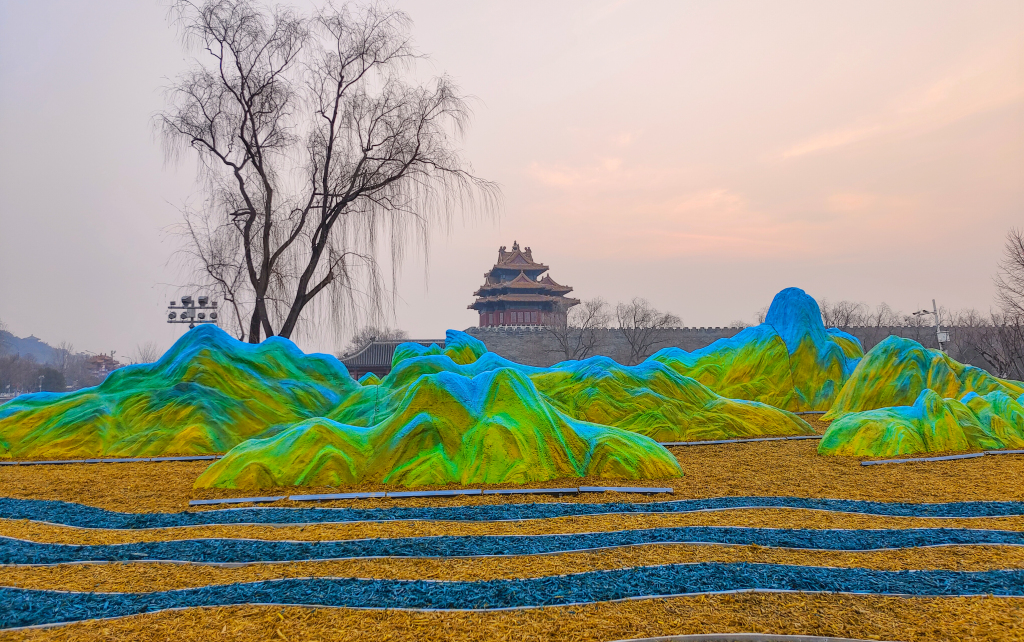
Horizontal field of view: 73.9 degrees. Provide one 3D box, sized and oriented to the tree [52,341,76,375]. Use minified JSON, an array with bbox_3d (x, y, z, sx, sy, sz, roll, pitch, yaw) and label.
[{"bbox_3d":[-121.831,12.520,184.747,7.000,13.930,7.000,-1,-5,0],"label":"tree"}]

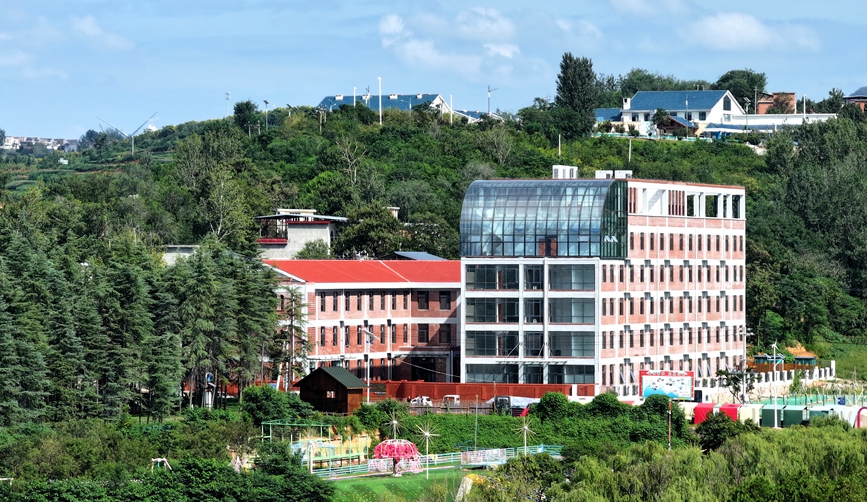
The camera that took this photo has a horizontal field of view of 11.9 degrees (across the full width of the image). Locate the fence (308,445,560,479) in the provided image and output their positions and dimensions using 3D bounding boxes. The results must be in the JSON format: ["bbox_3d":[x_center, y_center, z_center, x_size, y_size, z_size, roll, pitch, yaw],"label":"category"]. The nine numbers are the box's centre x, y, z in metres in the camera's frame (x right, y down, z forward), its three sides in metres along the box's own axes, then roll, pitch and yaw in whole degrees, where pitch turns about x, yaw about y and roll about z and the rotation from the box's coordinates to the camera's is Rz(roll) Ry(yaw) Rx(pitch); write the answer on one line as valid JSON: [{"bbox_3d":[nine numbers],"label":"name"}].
[{"bbox_3d":[1.000,19.700,391.000,0.300,1.100,48.000,0,0,29],"label":"fence"}]

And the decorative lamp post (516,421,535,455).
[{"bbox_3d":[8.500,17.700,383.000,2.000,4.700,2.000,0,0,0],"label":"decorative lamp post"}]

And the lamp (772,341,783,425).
[{"bbox_3d":[34.900,13.500,422.000,1.300,8.800,1.000,0,0,20],"label":"lamp"}]

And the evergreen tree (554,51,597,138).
[{"bbox_3d":[26.600,-29.200,780.000,7.900,16.200,7.900,0,0,0],"label":"evergreen tree"}]

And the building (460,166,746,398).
[{"bbox_3d":[20.400,4.000,477.400,15.800,24.200,58.800,0,0,20],"label":"building"}]

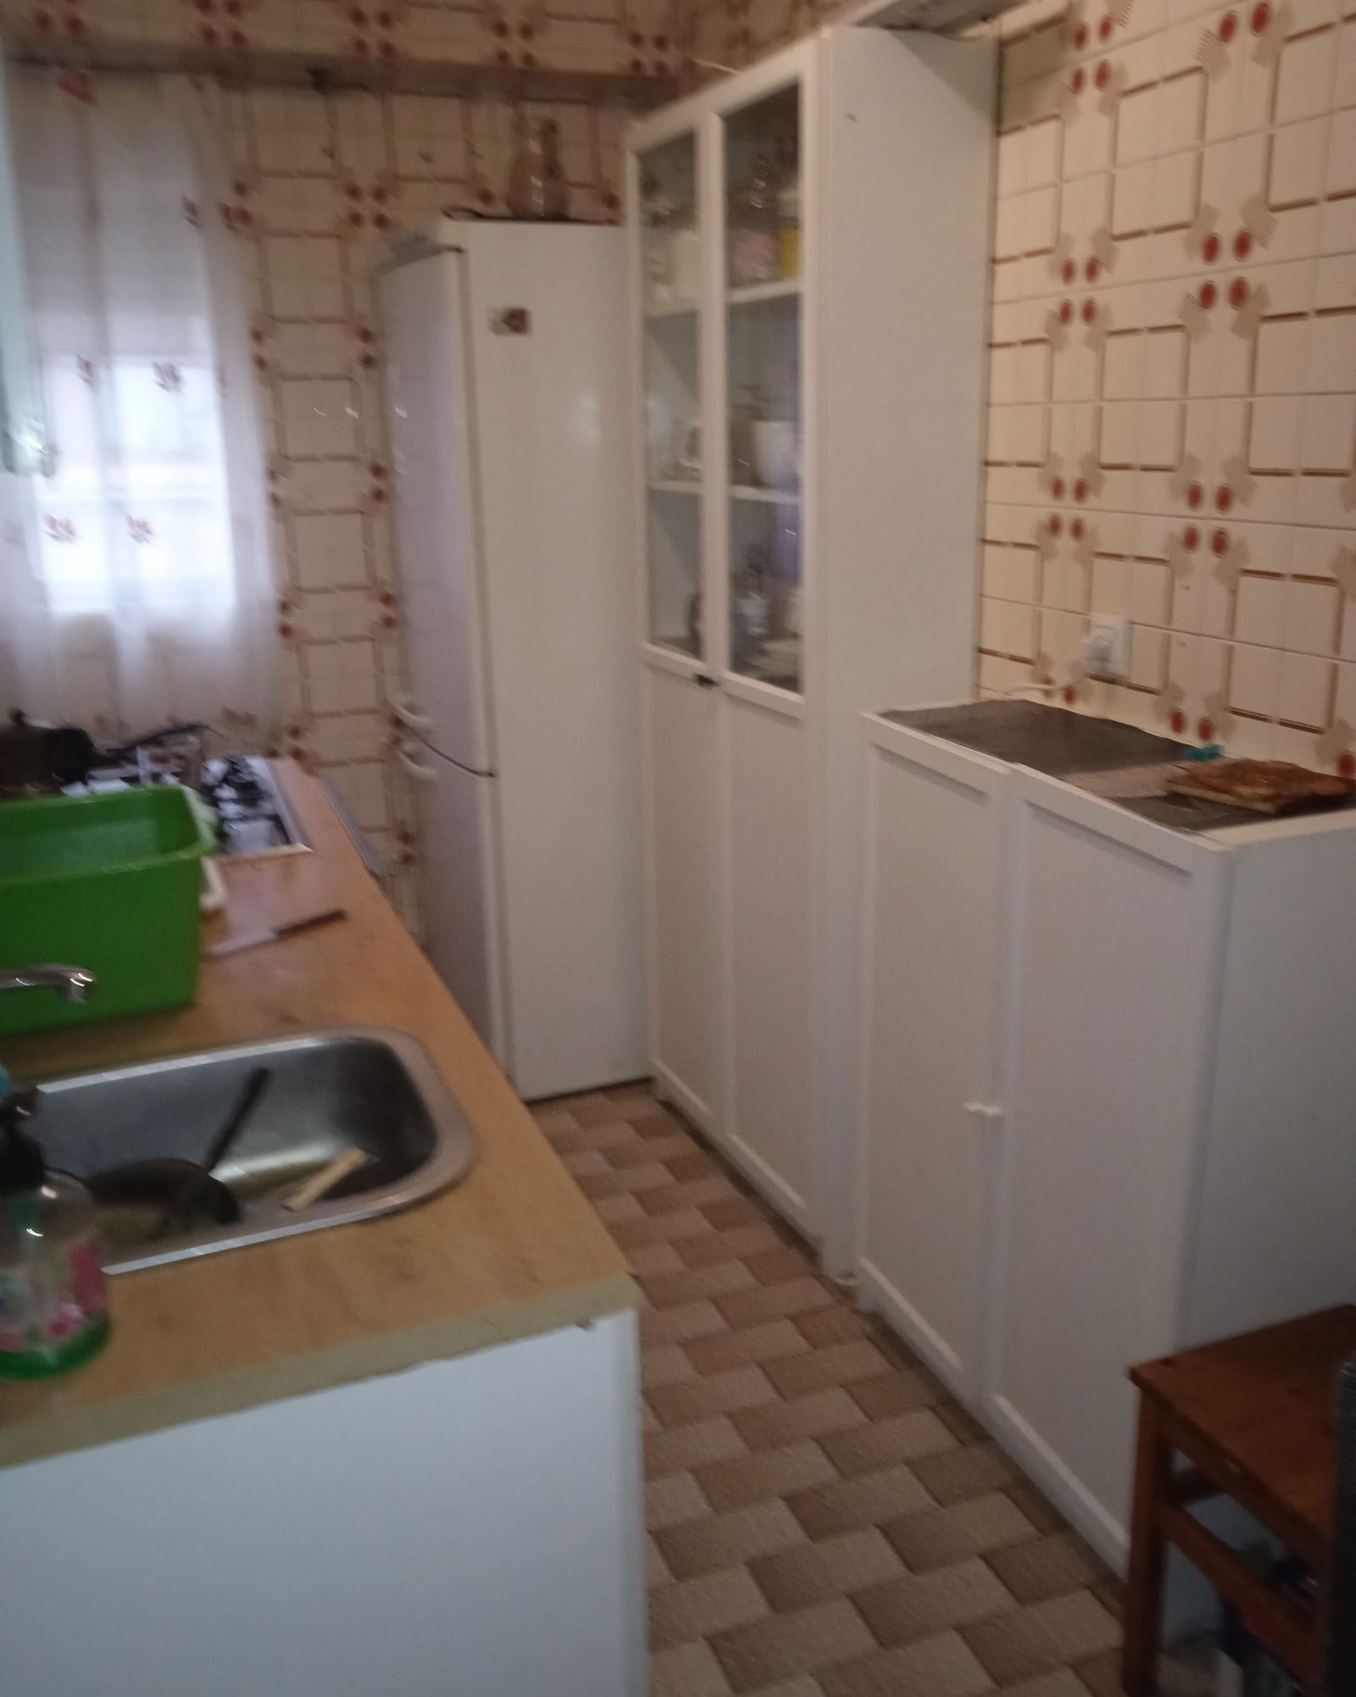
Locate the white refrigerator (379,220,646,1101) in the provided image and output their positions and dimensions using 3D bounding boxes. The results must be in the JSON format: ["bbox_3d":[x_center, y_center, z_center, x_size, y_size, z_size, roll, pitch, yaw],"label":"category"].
[{"bbox_3d":[-0.271,-0.408,3.385,0.605,1.853,0.610,-9,18,-22],"label":"white refrigerator"}]

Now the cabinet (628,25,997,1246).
[{"bbox_3d":[0.209,-0.310,2.739,0.300,2.020,0.770,-9,18,-22],"label":"cabinet"}]

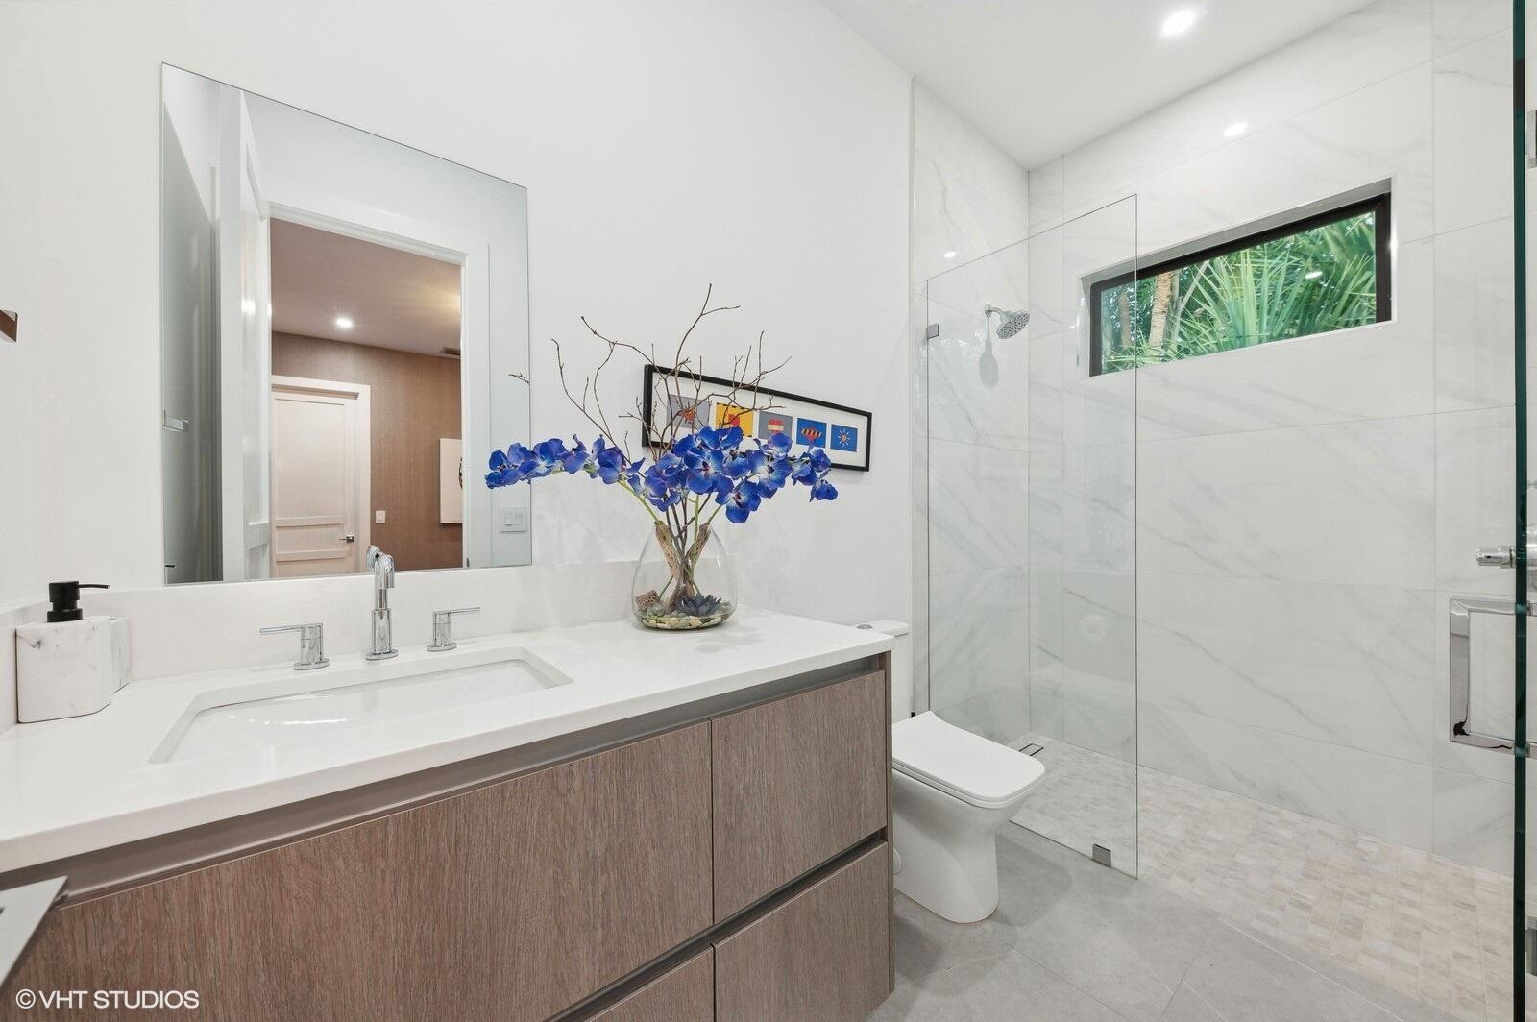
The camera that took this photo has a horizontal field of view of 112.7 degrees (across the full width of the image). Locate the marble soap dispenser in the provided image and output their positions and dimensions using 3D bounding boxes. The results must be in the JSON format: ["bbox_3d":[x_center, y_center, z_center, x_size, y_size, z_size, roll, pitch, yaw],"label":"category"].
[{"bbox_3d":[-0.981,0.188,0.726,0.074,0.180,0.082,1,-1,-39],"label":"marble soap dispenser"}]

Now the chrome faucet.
[{"bbox_3d":[-0.711,0.180,0.946,0.050,0.203,0.178,1,-1,-39],"label":"chrome faucet"}]

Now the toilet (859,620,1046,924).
[{"bbox_3d":[0.515,0.818,1.669,0.366,0.789,0.663,1,-1,-39],"label":"toilet"}]

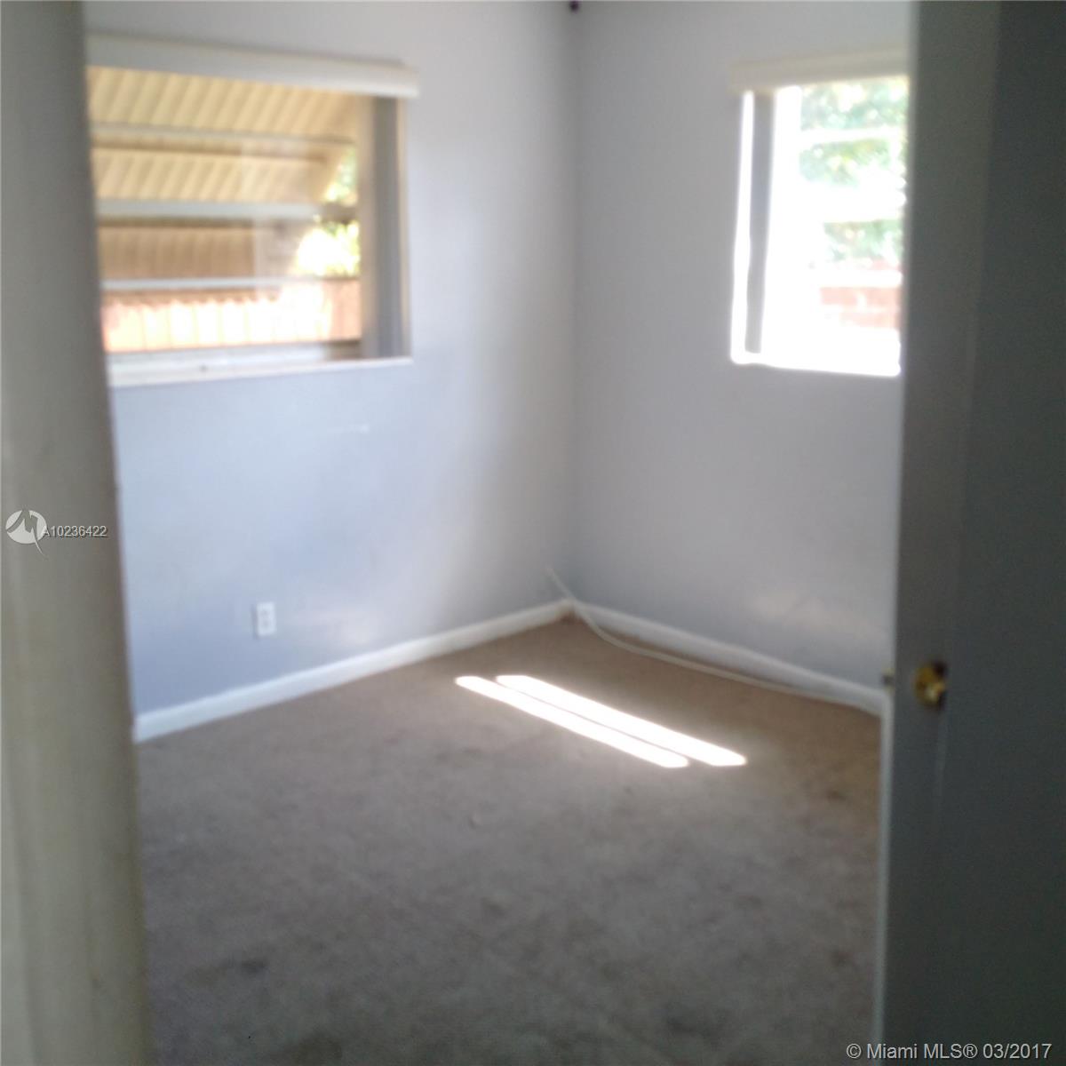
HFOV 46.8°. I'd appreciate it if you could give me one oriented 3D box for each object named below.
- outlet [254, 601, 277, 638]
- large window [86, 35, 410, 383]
[{"bbox_3d":[-0.897,0.290,4.166,0.071,0.114,0.012,-12,19,-41],"label":"outlet"},{"bbox_3d":[-0.917,-0.989,3.872,1.270,0.976,0.120,-12,19,-41],"label":"large window"}]

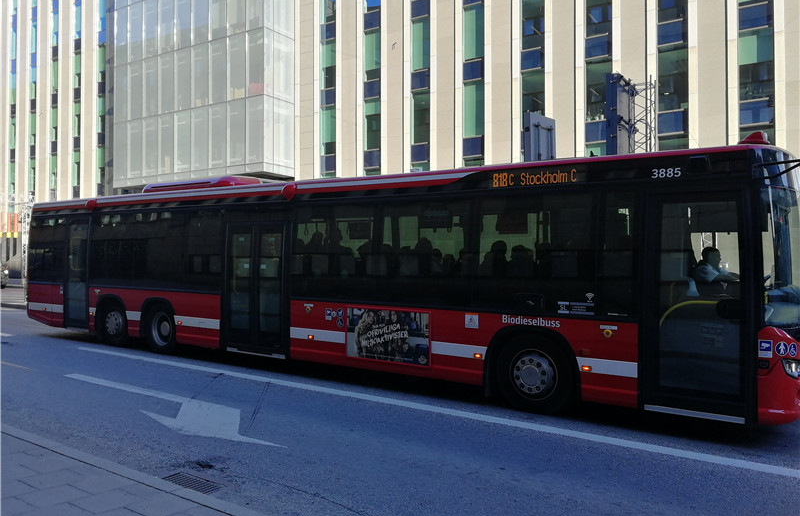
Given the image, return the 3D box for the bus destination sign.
[{"bbox_3d":[1.605,-0.951,7.335,1.162,0.200,0.060,1,0,35],"label":"bus destination sign"}]

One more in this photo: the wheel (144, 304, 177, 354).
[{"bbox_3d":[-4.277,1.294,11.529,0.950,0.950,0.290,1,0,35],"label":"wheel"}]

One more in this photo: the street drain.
[{"bbox_3d":[-1.647,1.771,4.792,0.550,0.040,0.320,1,0,35],"label":"street drain"}]

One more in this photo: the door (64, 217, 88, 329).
[{"bbox_3d":[-6.805,0.296,13.119,0.830,2.229,0.080,1,0,35],"label":"door"}]

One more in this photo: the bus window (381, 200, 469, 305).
[{"bbox_3d":[0.297,-0.075,8.200,1.313,1.301,0.050,1,0,35],"label":"bus window"}]

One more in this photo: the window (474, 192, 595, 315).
[{"bbox_3d":[1.544,-0.057,7.337,1.451,1.350,0.050,1,0,35],"label":"window"}]

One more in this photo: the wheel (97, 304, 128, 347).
[{"bbox_3d":[-5.567,1.279,12.422,0.950,0.950,0.290,1,0,35],"label":"wheel"}]

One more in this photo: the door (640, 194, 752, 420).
[{"bbox_3d":[3.005,0.491,6.328,0.998,2.215,0.080,1,0,35],"label":"door"}]

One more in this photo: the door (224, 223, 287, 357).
[{"bbox_3d":[-2.338,0.479,10.025,1.301,2.066,0.080,1,0,35],"label":"door"}]

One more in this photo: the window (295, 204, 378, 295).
[{"bbox_3d":[-0.981,-0.097,9.085,1.532,1.300,0.050,1,0,35],"label":"window"}]

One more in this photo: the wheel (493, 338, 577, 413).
[{"bbox_3d":[1.648,1.363,7.428,0.950,0.950,0.290,1,0,35],"label":"wheel"}]

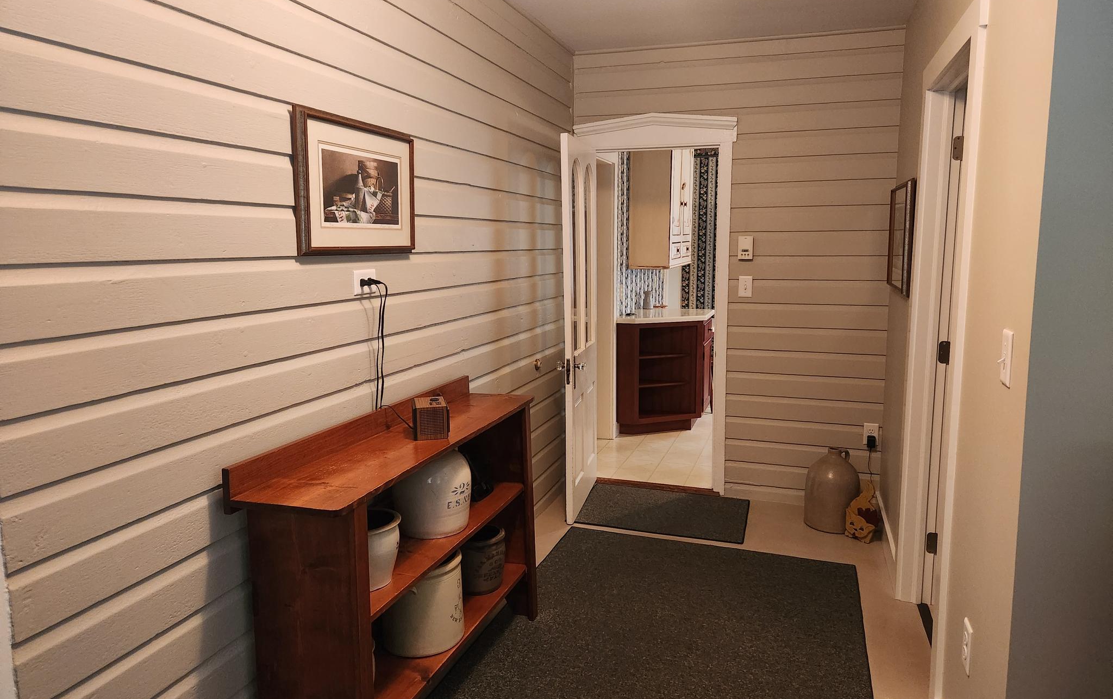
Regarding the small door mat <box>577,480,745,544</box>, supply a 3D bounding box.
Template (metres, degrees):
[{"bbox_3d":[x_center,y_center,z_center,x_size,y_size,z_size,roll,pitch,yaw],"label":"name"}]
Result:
[{"bbox_3d":[0.582,0.880,4.072,0.905,0.010,0.650,2,9,19],"label":"small door mat"}]

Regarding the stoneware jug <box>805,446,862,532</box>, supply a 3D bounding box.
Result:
[{"bbox_3d":[1.428,0.703,3.822,0.270,0.410,0.270,2,8,18],"label":"stoneware jug"}]

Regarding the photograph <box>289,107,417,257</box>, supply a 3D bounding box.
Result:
[{"bbox_3d":[-0.583,-0.491,2.251,0.036,0.393,0.615,2,8,18],"label":"photograph"}]

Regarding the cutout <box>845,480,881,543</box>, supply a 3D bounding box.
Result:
[{"bbox_3d":[1.491,0.788,3.609,0.035,0.300,0.170,-9,11,-44],"label":"cutout"}]

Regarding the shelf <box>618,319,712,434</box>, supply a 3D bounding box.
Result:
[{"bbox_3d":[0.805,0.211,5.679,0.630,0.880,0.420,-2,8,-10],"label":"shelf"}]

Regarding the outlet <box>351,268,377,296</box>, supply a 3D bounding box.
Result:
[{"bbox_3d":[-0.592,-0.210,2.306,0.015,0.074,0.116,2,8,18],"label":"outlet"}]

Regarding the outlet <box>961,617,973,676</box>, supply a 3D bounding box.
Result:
[{"bbox_3d":[1.011,0.735,1.830,0.013,0.117,0.074,2,8,18],"label":"outlet"}]

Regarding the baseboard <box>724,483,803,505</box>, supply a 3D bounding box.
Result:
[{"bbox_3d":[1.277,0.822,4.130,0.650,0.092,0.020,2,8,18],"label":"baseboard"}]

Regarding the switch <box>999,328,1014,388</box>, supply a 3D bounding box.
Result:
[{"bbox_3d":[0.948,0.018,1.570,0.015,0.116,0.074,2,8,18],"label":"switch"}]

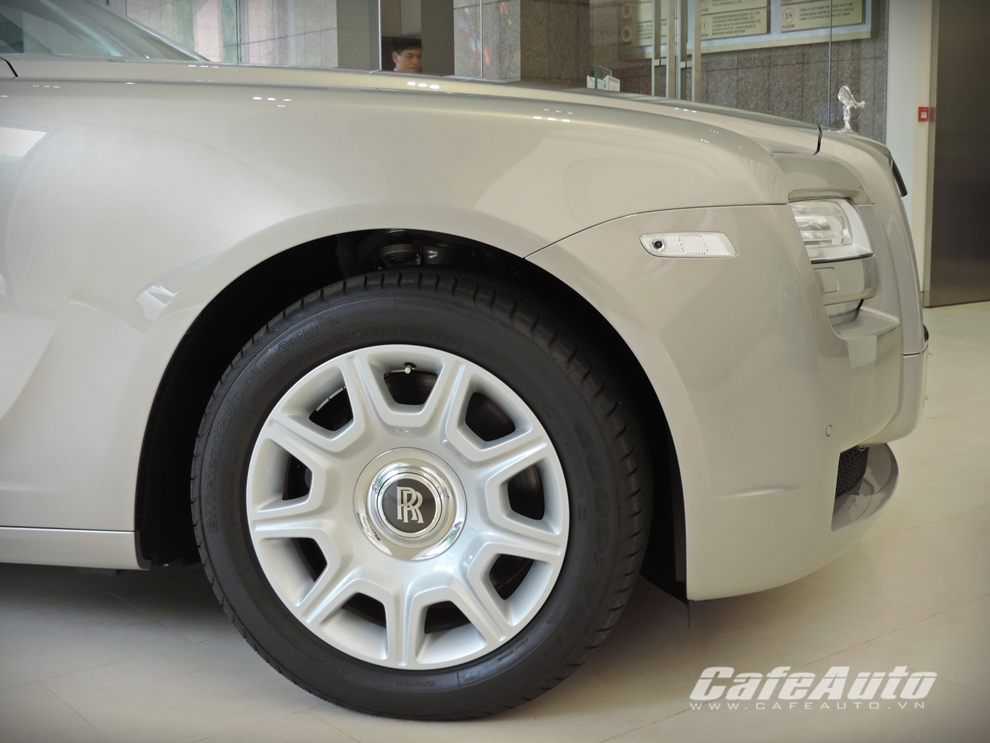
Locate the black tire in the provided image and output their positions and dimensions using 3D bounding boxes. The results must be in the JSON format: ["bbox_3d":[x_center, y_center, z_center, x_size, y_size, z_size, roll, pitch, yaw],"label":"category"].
[{"bbox_3d":[-0.118,0.195,2.194,0.737,0.731,0.262,2,9,11],"label":"black tire"}]

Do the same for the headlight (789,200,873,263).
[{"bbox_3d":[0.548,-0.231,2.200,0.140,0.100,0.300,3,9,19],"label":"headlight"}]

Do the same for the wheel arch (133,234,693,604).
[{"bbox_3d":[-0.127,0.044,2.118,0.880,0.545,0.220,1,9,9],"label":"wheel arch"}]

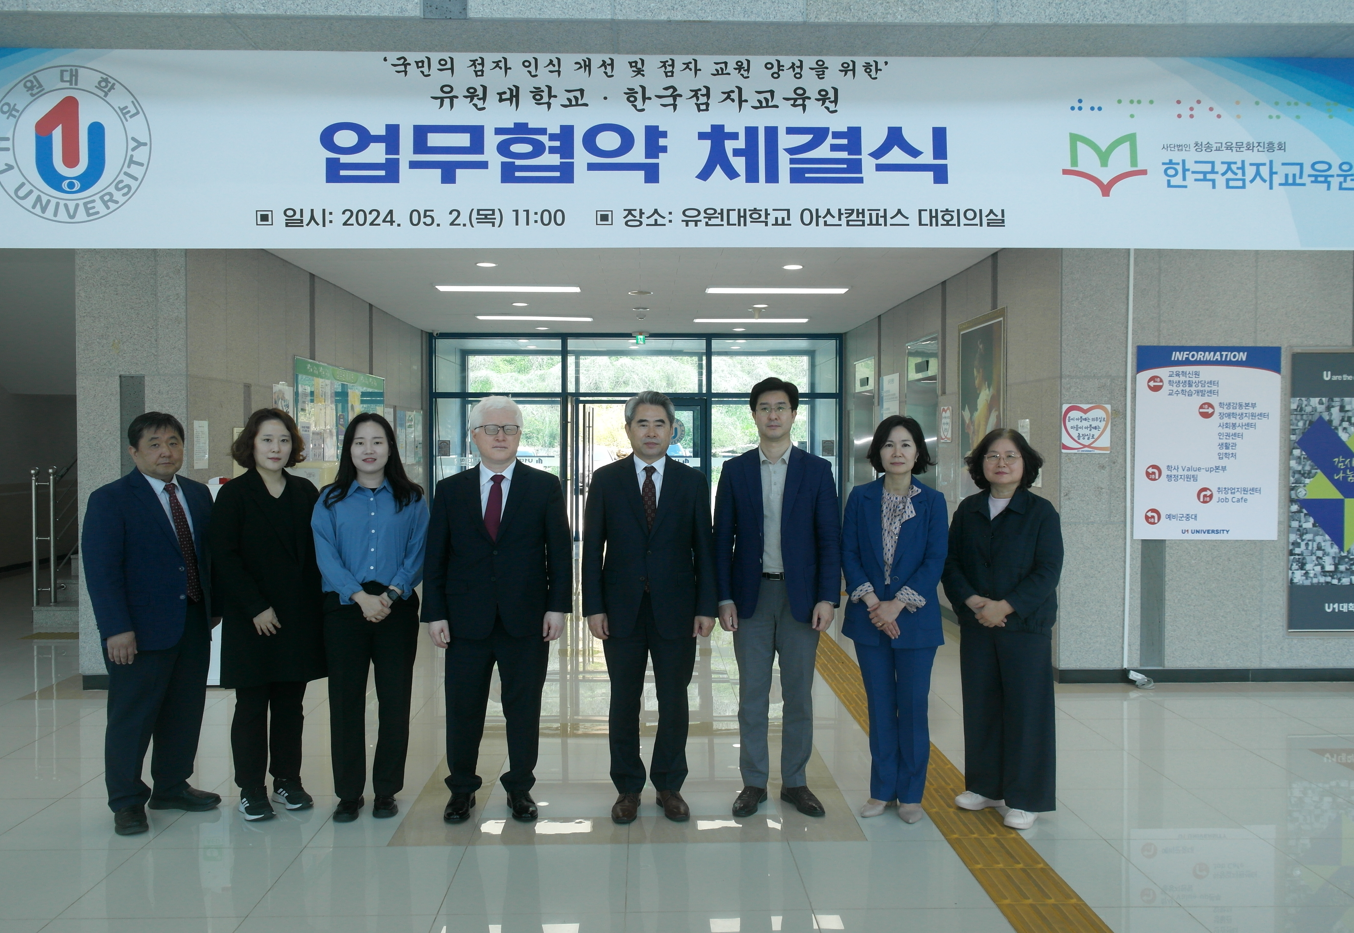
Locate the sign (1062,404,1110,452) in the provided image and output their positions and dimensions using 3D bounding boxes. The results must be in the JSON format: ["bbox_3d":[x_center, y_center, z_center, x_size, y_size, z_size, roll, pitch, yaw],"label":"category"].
[{"bbox_3d":[2.546,-0.233,6.510,0.302,0.299,0.015,0,1,-2],"label":"sign"}]

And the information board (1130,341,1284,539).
[{"bbox_3d":[3.310,-0.142,6.530,0.910,1.200,0.030,0,1,-2],"label":"information board"}]

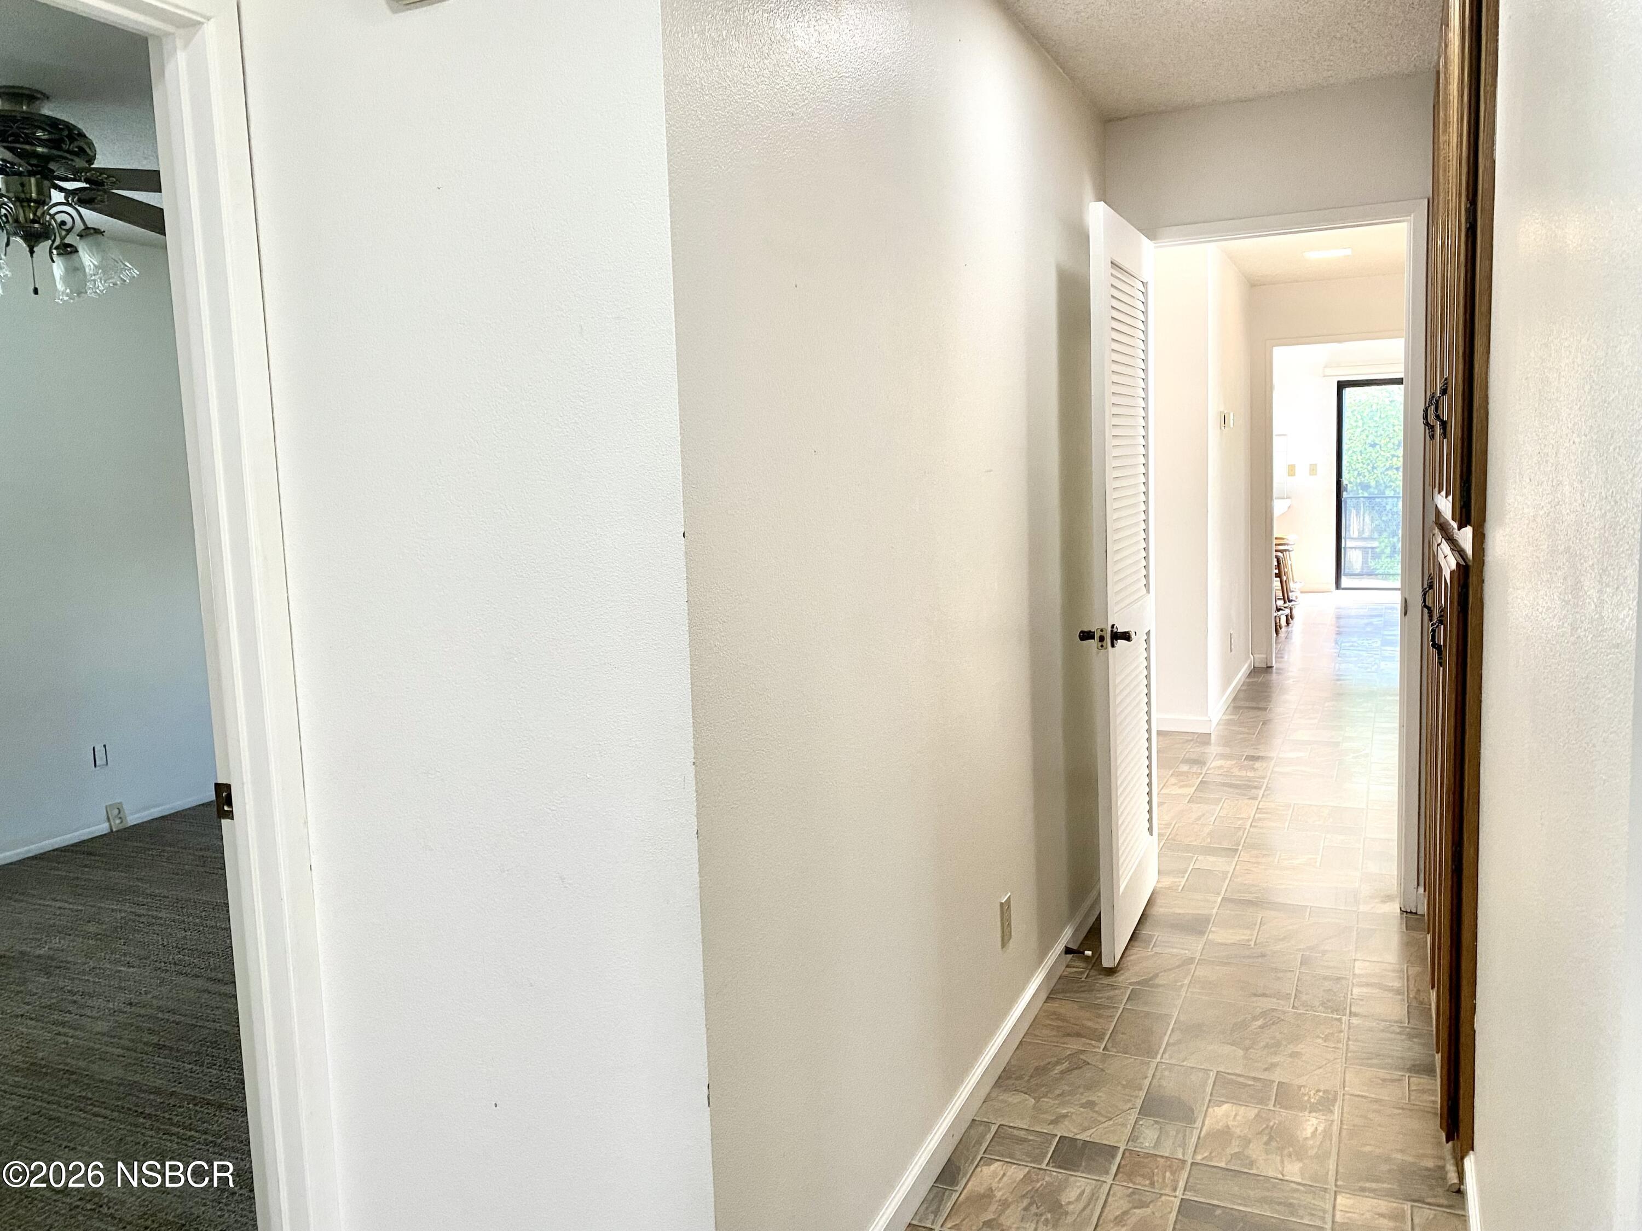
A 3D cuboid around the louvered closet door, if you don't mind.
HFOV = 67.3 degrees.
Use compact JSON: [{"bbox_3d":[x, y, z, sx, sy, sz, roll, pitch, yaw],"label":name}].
[{"bbox_3d":[0.900,-0.093,3.602,0.038,2.030,0.757,1,7,24],"label":"louvered closet door"}]

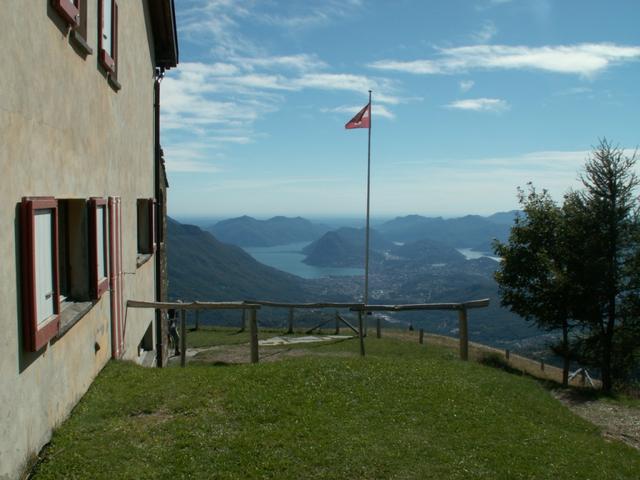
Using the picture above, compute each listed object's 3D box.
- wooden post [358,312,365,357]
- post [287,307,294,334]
[{"bbox_3d":[0.750,1.663,11.700,0.080,0.890,0.080,-3,3,0],"label":"wooden post"},{"bbox_3d":[-1.069,2.918,23.600,0.150,1.060,0.150,0,3,0],"label":"post"}]

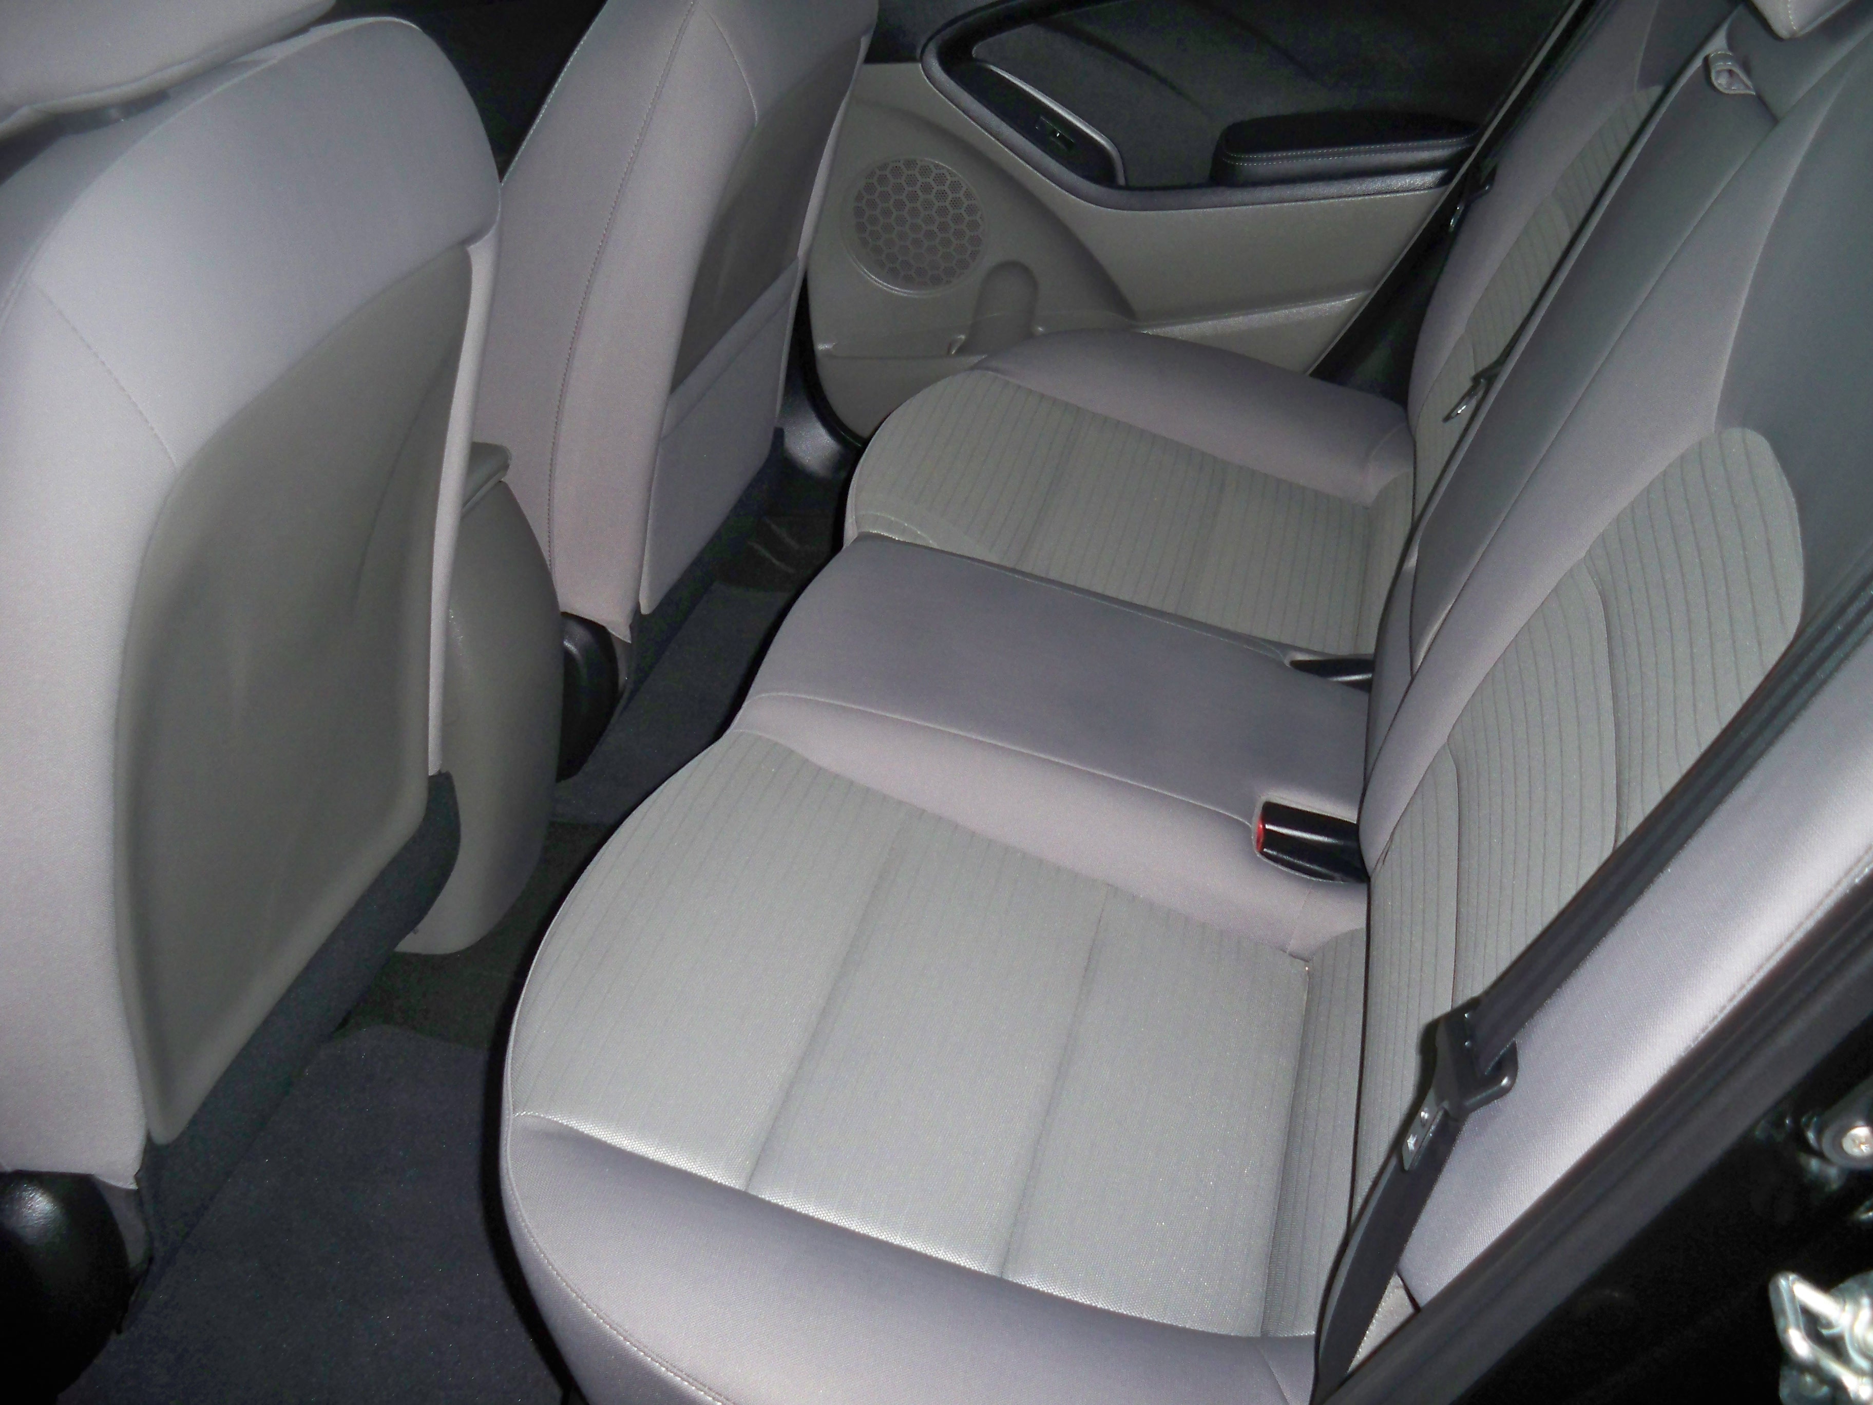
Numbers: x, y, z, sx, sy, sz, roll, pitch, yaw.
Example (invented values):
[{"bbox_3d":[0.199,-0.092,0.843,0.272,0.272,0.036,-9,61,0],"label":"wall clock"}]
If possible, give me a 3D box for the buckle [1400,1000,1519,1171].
[{"bbox_3d":[0.239,0.179,0.870,0.021,0.079,0.063,19,30,-10],"label":"buckle"}]

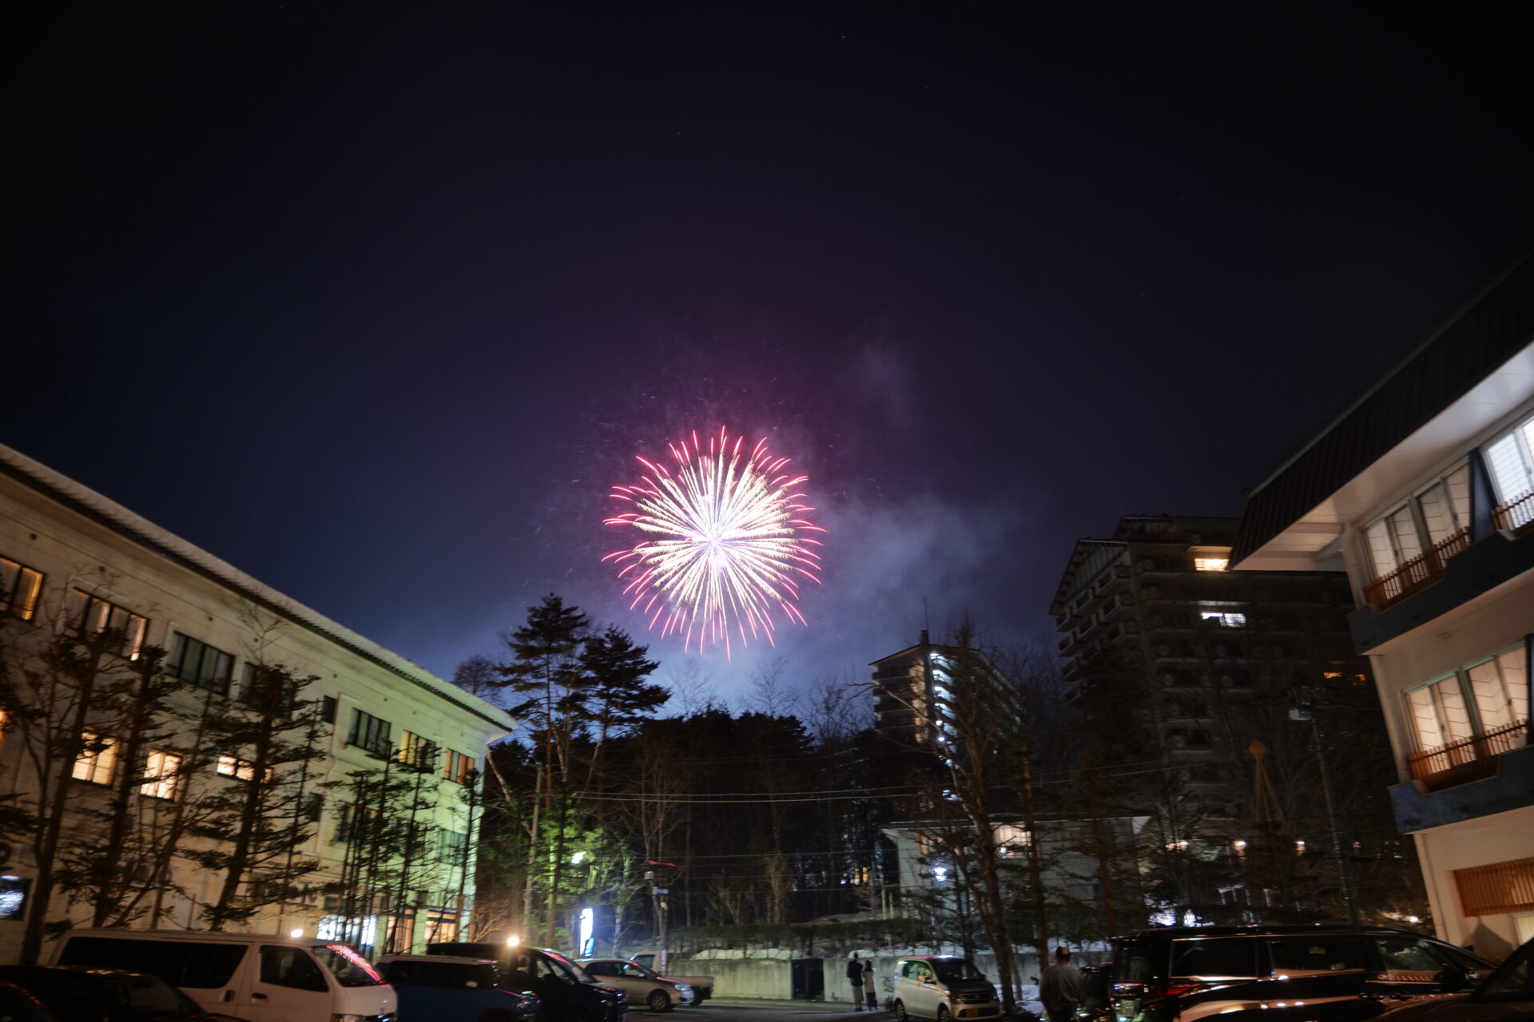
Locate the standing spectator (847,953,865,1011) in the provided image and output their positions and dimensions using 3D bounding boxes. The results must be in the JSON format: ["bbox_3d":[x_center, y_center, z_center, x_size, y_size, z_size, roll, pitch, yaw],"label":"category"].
[{"bbox_3d":[2.929,15.504,33.642,0.520,1.740,0.340,0,-23,0],"label":"standing spectator"}]

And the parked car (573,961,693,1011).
[{"bbox_3d":[-4.593,16.340,35.223,4.300,1.560,1.740,-5,-24,11],"label":"parked car"}]

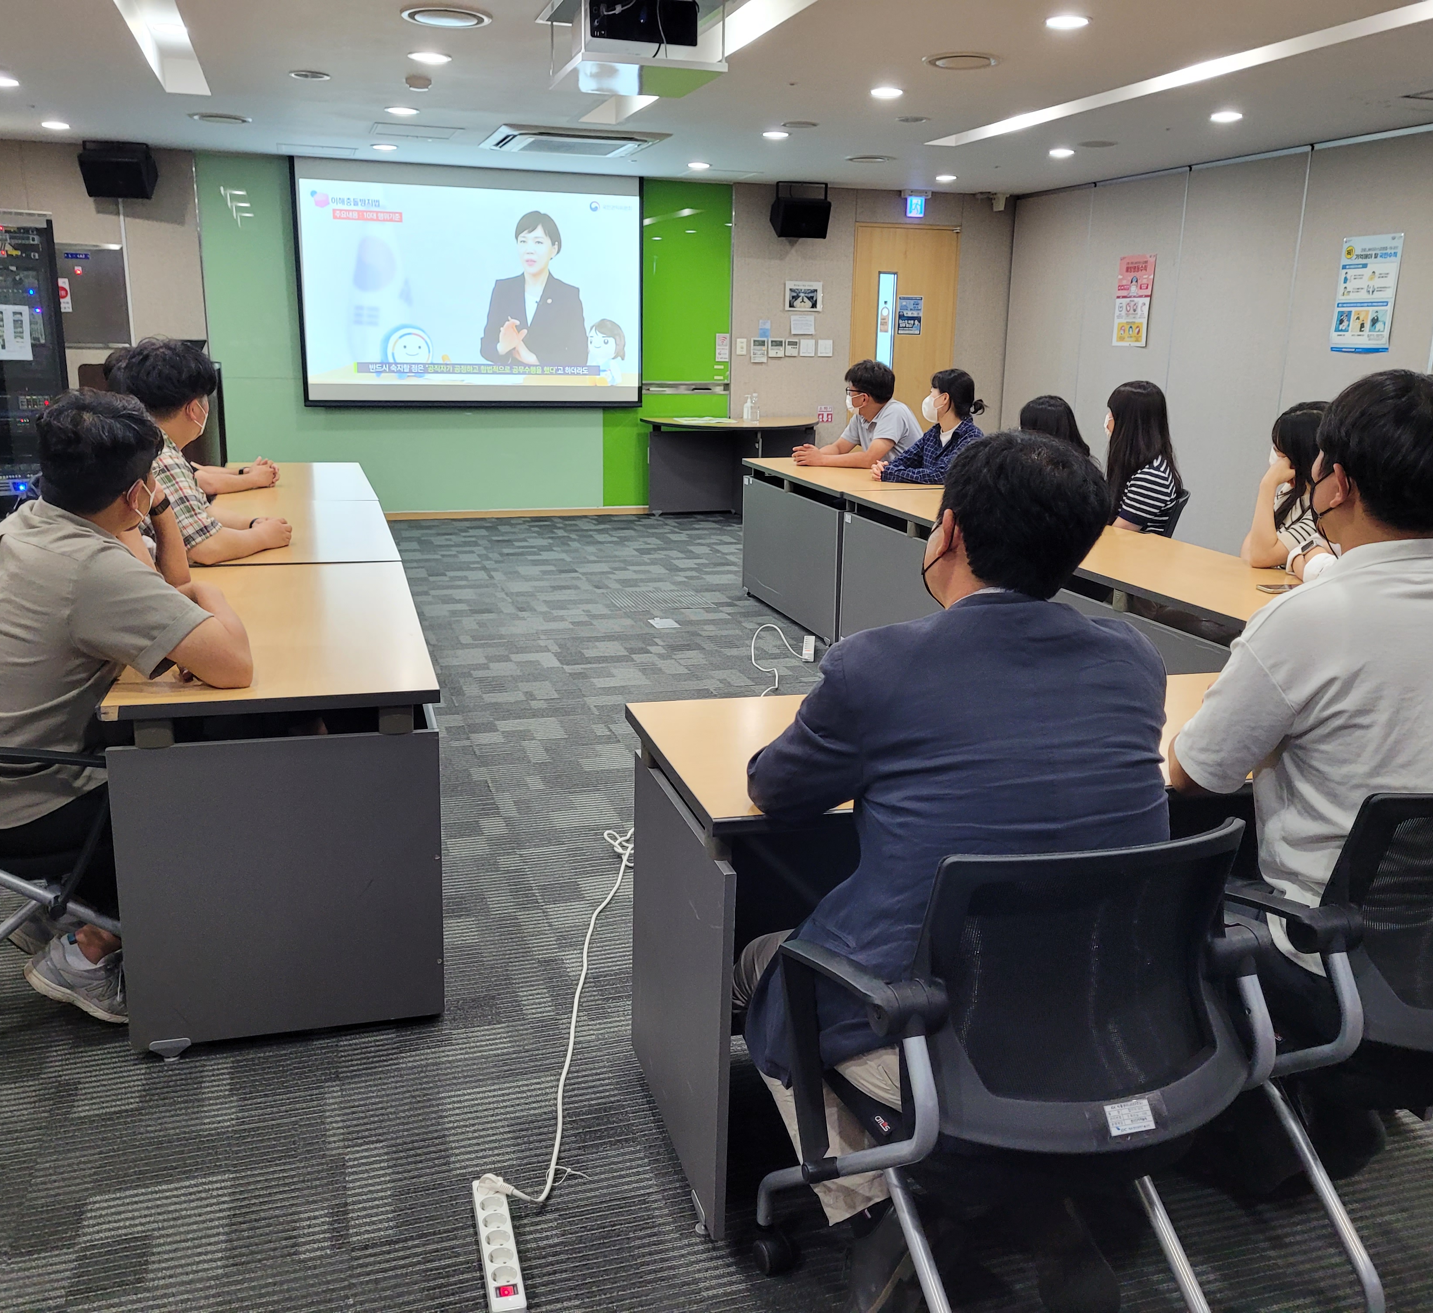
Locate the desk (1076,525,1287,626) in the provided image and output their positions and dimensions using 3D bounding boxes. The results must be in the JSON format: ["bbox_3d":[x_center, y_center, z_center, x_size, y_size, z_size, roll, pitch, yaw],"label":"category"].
[{"bbox_3d":[1.508,0.134,3.996,0.610,0.735,1.410,-3,15,-16],"label":"desk"}]

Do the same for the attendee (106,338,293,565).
[{"bbox_3d":[-1.696,-0.281,4.050,0.800,1.350,0.560,-5,16,-23],"label":"attendee"}]

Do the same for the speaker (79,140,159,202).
[{"bbox_3d":[-3.760,-3.054,8.281,0.380,0.300,0.280,-1,39,-11],"label":"speaker"}]

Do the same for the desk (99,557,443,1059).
[{"bbox_3d":[-1.046,0.255,3.241,0.600,0.730,1.480,-3,14,-16],"label":"desk"}]

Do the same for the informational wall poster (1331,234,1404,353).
[{"bbox_3d":[3.437,-1.915,6.959,0.010,0.595,0.420,-3,14,-17],"label":"informational wall poster"}]

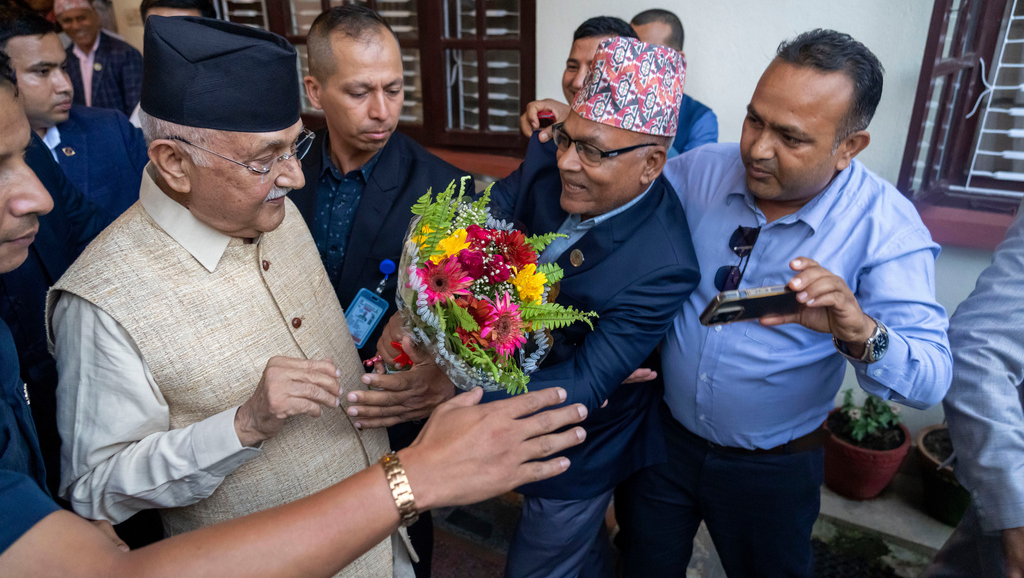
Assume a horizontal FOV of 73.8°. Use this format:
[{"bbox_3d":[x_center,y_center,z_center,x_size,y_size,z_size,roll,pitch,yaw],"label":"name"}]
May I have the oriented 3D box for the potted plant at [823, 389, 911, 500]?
[{"bbox_3d":[1.188,0.500,2.302,0.280,0.400,0.280,0,22,0],"label":"potted plant"}]

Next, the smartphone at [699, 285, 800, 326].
[{"bbox_3d":[0.342,0.021,0.940,0.155,0.076,0.011,-8,62,-13],"label":"smartphone"}]

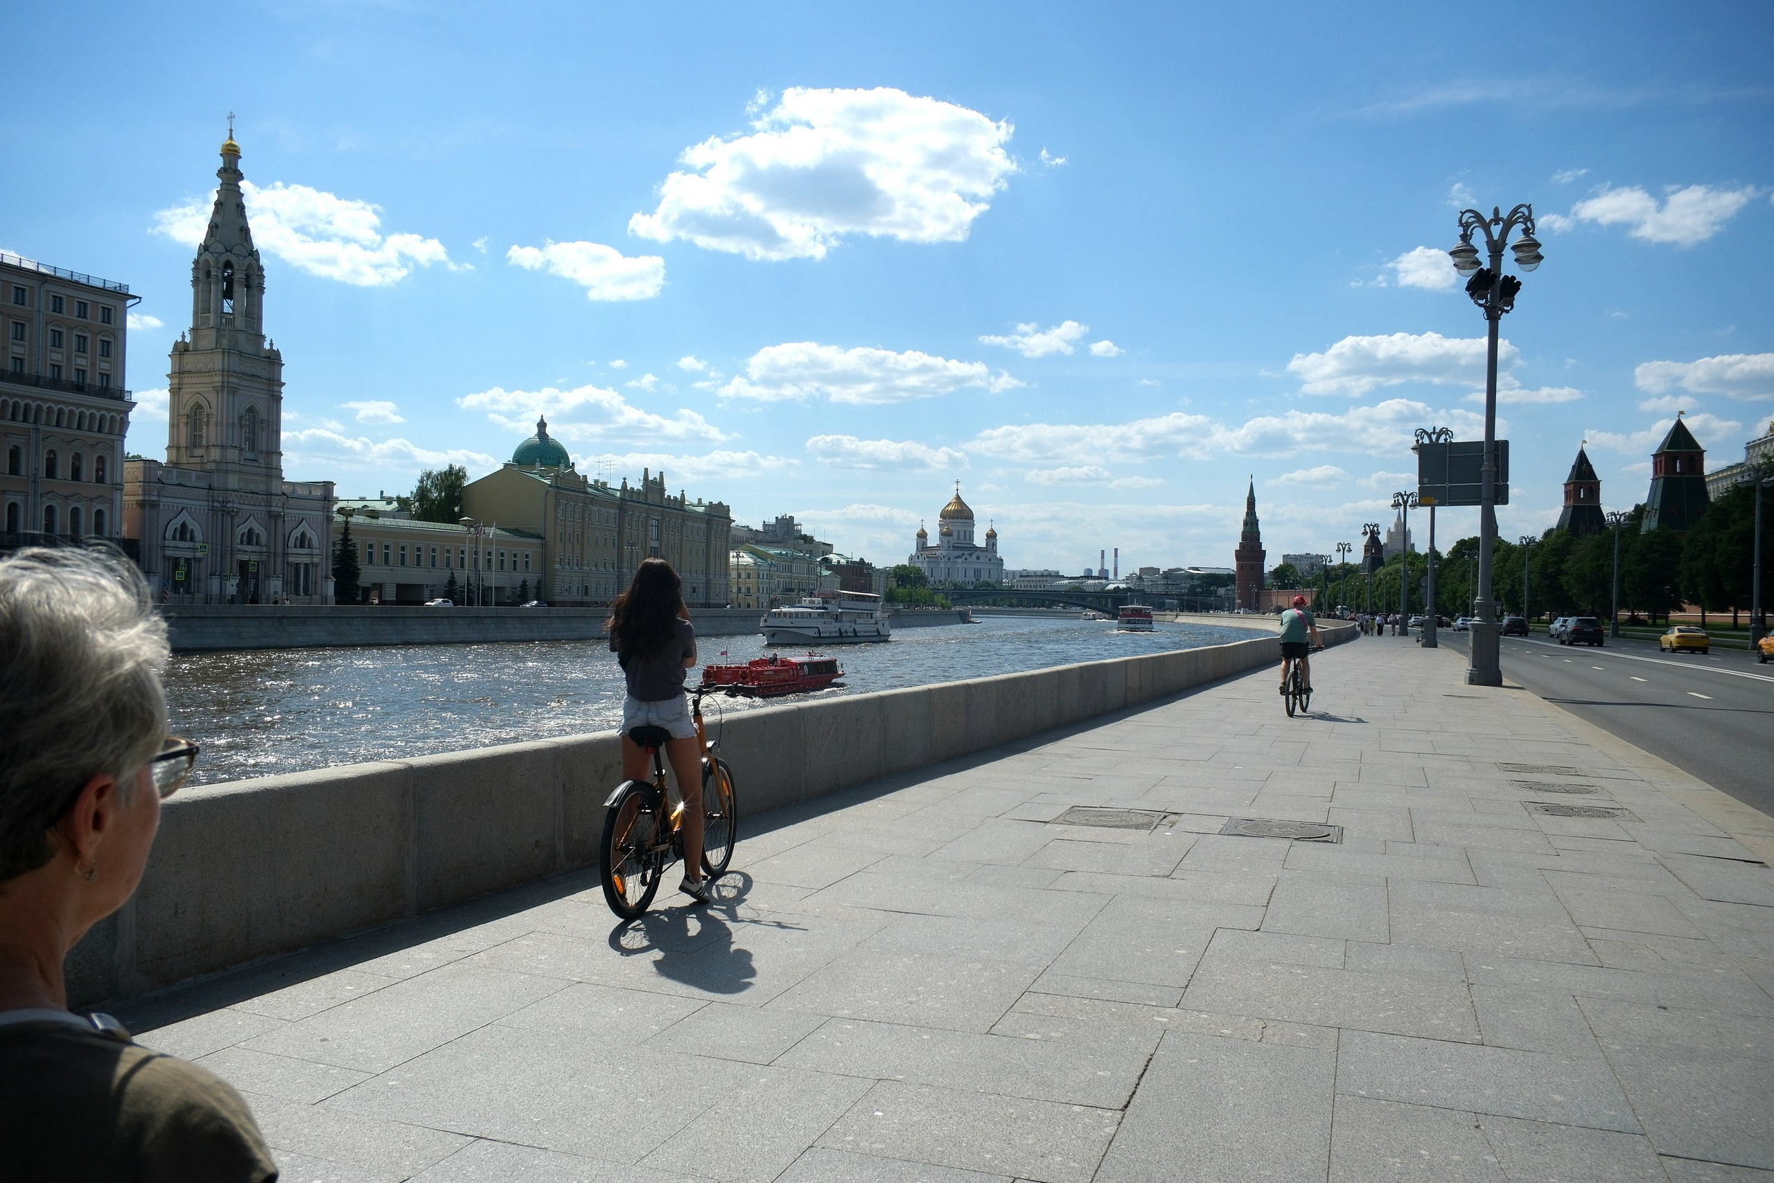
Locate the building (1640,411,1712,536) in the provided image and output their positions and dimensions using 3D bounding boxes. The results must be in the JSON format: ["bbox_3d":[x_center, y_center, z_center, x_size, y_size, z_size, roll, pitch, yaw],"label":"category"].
[{"bbox_3d":[114.861,-10.615,193.166,9.000,30.300,9.000,1,-1,16],"label":"building"}]

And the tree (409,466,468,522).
[{"bbox_3d":[-82.431,-9.402,245.145,12.000,25.000,12.000,1,-1,-15],"label":"tree"}]

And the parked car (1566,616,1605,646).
[{"bbox_3d":[43.462,2.527,83.305,1.930,1.770,4.800,1,-1,17],"label":"parked car"}]

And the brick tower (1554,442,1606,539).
[{"bbox_3d":[134.719,-11.432,258.205,10.500,34.000,10.500,1,-1,13],"label":"brick tower"}]

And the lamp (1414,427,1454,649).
[{"bbox_3d":[28.329,-2.772,68.962,2.000,11.440,1.900,1,-1,20],"label":"lamp"}]

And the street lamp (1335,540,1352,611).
[{"bbox_3d":[61.433,-0.785,179.562,2.000,11.440,1.900,1,-1,16],"label":"street lamp"}]

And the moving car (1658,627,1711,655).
[{"bbox_3d":[42.480,2.554,70.986,1.830,1.480,4.650,0,-1,20],"label":"moving car"}]

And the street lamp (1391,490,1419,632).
[{"bbox_3d":[37.398,-2.042,96.047,2.000,10.500,0.800,0,-1,20],"label":"street lamp"}]

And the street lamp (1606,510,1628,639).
[{"bbox_3d":[65.354,-1.452,119.262,2.000,11.440,1.900,1,-1,17],"label":"street lamp"}]

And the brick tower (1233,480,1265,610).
[{"bbox_3d":[161.152,-20.157,588.372,14.000,61.000,14.000,0,-1,15],"label":"brick tower"}]

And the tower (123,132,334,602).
[{"bbox_3d":[-84.853,-27.789,169.364,12.000,61.000,30.000,0,-1,20],"label":"tower"}]

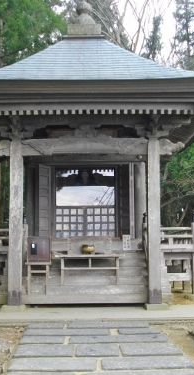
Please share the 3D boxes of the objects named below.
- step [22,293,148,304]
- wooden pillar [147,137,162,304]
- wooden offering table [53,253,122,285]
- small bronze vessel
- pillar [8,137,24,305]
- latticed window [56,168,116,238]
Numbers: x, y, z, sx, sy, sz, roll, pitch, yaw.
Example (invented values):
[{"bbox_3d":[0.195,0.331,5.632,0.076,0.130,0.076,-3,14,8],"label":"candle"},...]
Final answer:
[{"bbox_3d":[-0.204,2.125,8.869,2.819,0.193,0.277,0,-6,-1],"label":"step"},{"bbox_3d":[1.076,0.604,8.723,0.246,3.090,0.246,0,-6,-1],"label":"wooden pillar"},{"bbox_3d":[-0.169,1.632,9.222,1.326,0.591,0.410,0,-6,-1],"label":"wooden offering table"},{"bbox_3d":[-0.166,1.243,9.296,0.281,0.180,0.277,0,-6,-1],"label":"small bronze vessel"},{"bbox_3d":[-1.506,0.607,8.661,0.246,3.102,0.246,0,-6,-1],"label":"pillar"},{"bbox_3d":[-0.266,0.371,11.016,1.437,1.677,0.072,0,-6,-1],"label":"latticed window"}]

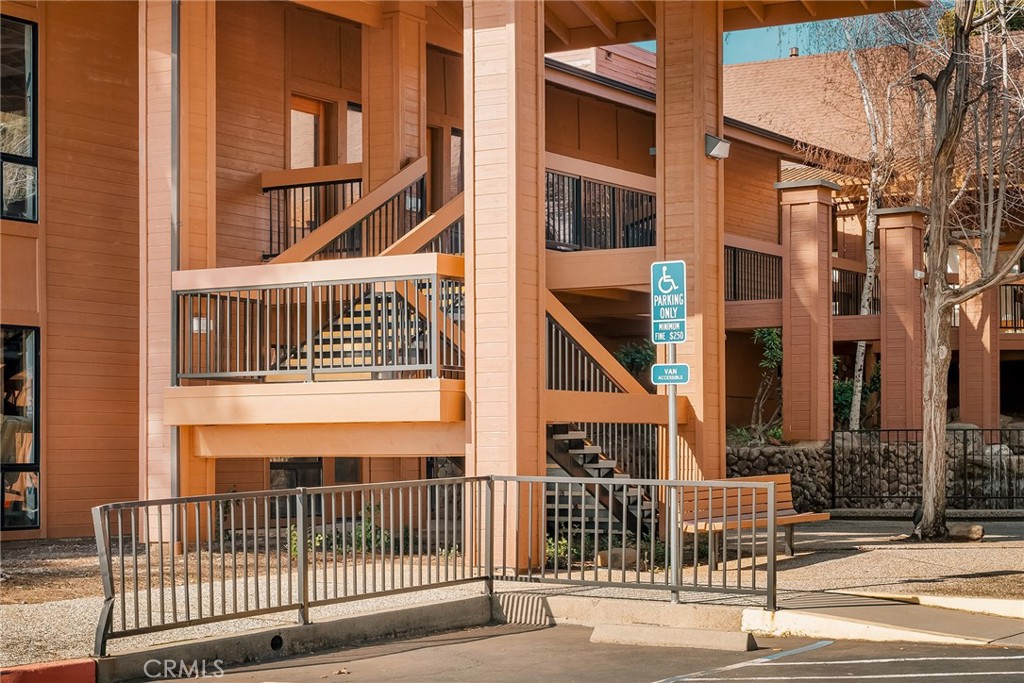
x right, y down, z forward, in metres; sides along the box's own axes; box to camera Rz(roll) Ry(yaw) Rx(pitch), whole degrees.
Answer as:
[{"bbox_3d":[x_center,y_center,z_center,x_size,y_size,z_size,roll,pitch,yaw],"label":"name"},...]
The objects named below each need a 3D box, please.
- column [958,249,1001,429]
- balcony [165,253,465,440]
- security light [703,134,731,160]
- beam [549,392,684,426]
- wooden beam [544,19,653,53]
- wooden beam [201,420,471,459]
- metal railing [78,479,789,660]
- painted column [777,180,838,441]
[{"bbox_3d":[7.934,0.028,33.765,0.540,3.304,0.540,-2,-3,32],"label":"column"},{"bbox_3d":[-1.548,0.044,18.631,3.142,1.462,1.500,-2,-3,32],"label":"balcony"},{"bbox_3d":[2.127,-1.987,20.362,0.180,0.255,0.300,-2,-3,32],"label":"security light"},{"bbox_3d":[0.930,0.641,19.060,0.120,0.282,3.043,-2,-3,32],"label":"beam"},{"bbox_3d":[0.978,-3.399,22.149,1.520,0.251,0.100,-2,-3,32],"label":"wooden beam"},{"bbox_3d":[-1.666,0.911,18.584,3.292,0.320,0.130,-2,-3,32],"label":"wooden beam"},{"bbox_3d":[-0.302,1.405,12.966,2.460,0.991,4.327,-2,-3,32],"label":"metal railing"},{"bbox_3d":[4.134,-0.387,27.765,0.660,3.564,0.660,-2,-3,32],"label":"painted column"}]

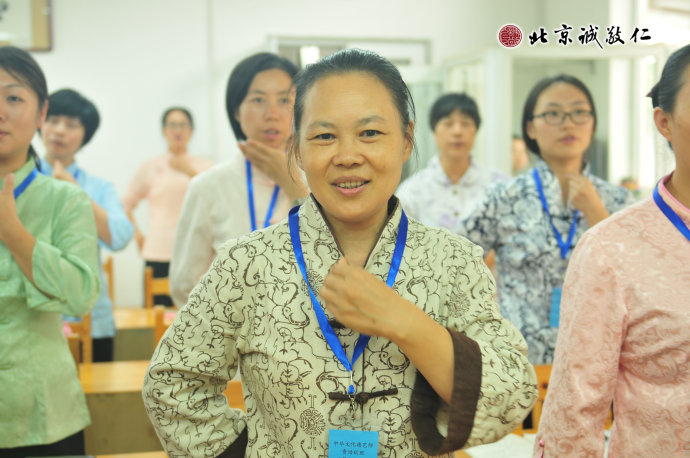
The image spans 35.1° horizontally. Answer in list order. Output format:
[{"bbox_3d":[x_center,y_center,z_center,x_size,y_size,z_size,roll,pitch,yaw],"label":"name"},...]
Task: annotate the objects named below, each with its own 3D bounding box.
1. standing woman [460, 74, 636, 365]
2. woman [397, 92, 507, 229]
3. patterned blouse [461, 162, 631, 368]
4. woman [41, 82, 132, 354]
[{"bbox_3d":[0.521,0.406,2.801,0.470,1.592,0.320,-2,5,-11],"label":"standing woman"},{"bbox_3d":[0.373,0.328,3.728,0.480,1.578,0.300,-1,5,0],"label":"woman"},{"bbox_3d":[0.516,0.113,2.763,0.460,0.573,0.290,-2,5,-11],"label":"patterned blouse"},{"bbox_3d":[-0.891,0.351,3.528,0.470,1.599,0.320,0,5,7],"label":"woman"}]

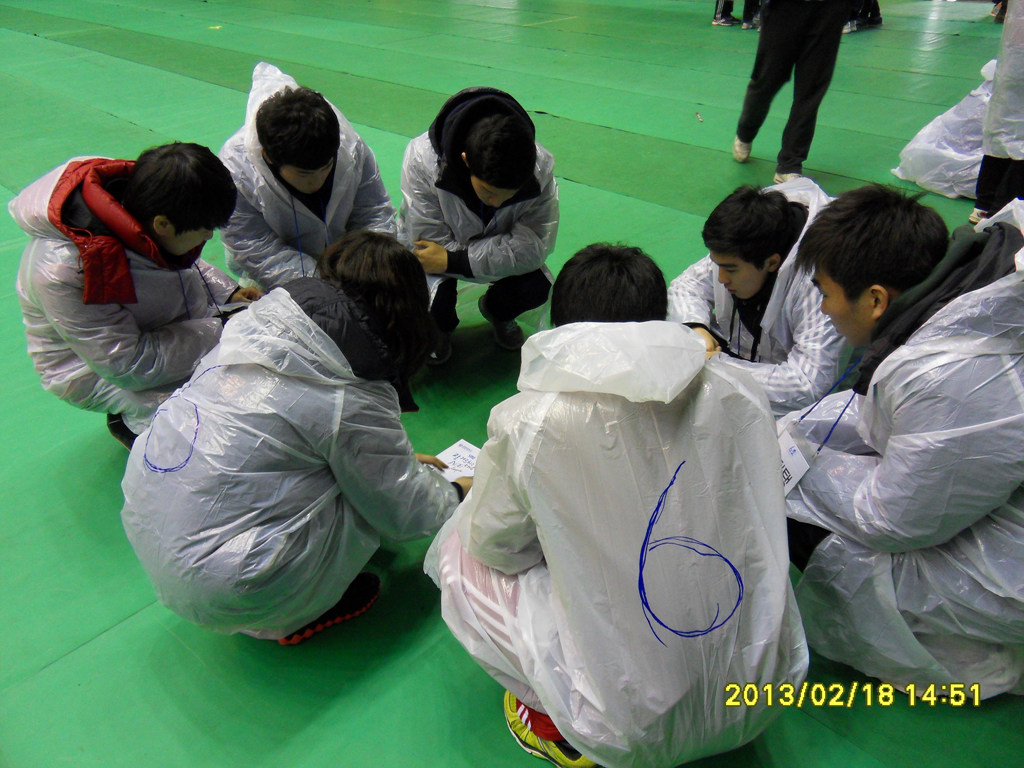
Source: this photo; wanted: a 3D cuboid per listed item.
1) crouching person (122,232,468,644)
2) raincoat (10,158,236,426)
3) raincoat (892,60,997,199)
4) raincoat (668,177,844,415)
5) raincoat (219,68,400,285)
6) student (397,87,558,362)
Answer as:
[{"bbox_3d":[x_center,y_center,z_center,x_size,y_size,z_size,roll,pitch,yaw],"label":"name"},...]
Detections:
[{"bbox_3d":[-0.419,0.112,1.484,0.730,0.820,0.530,-27,42,-34],"label":"crouching person"},{"bbox_3d":[-0.972,-0.220,1.957,0.560,0.730,0.540,9,35,14],"label":"raincoat"},{"bbox_3d":[2.408,-1.390,3.817,0.640,0.660,0.600,-9,35,-12],"label":"raincoat"},{"bbox_3d":[0.658,-0.199,1.932,0.530,0.760,0.570,29,44,36],"label":"raincoat"},{"bbox_3d":[-0.594,-0.476,2.233,0.540,0.960,0.600,-13,36,-18],"label":"raincoat"},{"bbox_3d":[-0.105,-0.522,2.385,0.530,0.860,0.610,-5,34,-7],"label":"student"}]

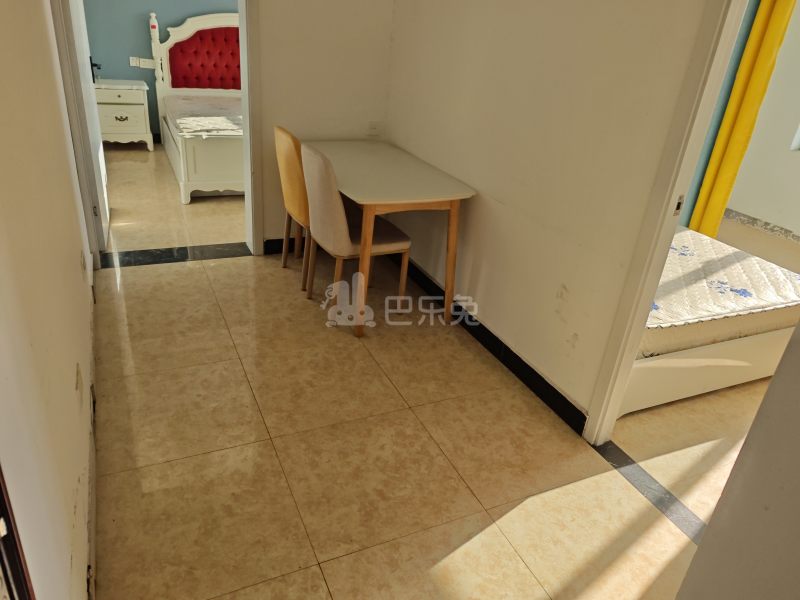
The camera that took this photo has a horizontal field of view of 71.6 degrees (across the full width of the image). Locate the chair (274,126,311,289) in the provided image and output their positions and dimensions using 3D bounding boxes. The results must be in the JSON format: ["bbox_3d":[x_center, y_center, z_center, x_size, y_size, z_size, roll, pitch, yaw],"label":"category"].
[{"bbox_3d":[-0.451,-0.556,3.366,0.500,0.885,0.450,-9,29,-27],"label":"chair"}]

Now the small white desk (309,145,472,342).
[{"bbox_3d":[-0.191,-0.402,3.253,0.707,0.759,1.391,-7,28,-25],"label":"small white desk"}]

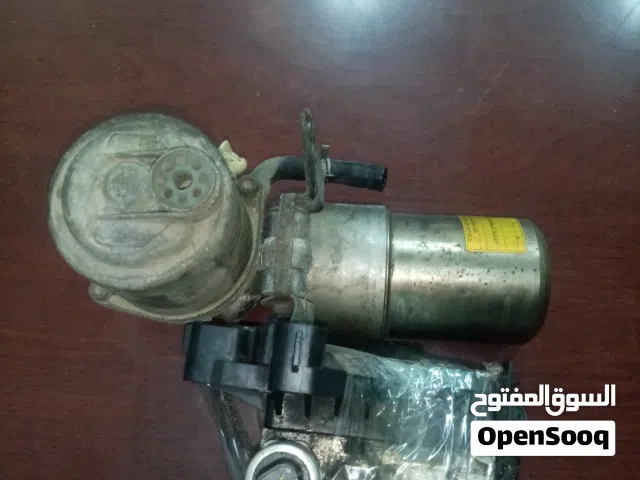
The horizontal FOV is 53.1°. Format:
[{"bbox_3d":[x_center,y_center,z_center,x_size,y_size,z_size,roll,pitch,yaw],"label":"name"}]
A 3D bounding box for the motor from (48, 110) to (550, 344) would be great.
[{"bbox_3d":[0.004,-0.006,0.337,0.248,0.120,0.118,2,75,1],"label":"motor"}]

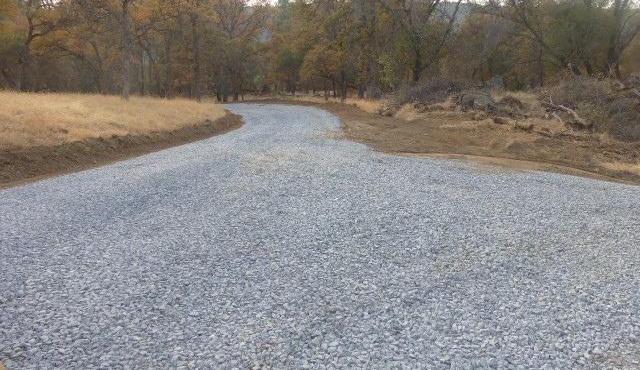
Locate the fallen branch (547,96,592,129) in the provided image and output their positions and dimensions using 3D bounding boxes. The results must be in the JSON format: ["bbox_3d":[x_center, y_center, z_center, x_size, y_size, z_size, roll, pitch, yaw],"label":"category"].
[{"bbox_3d":[7.543,-2.220,13.474,1.350,0.880,0.800,9,16,35],"label":"fallen branch"}]

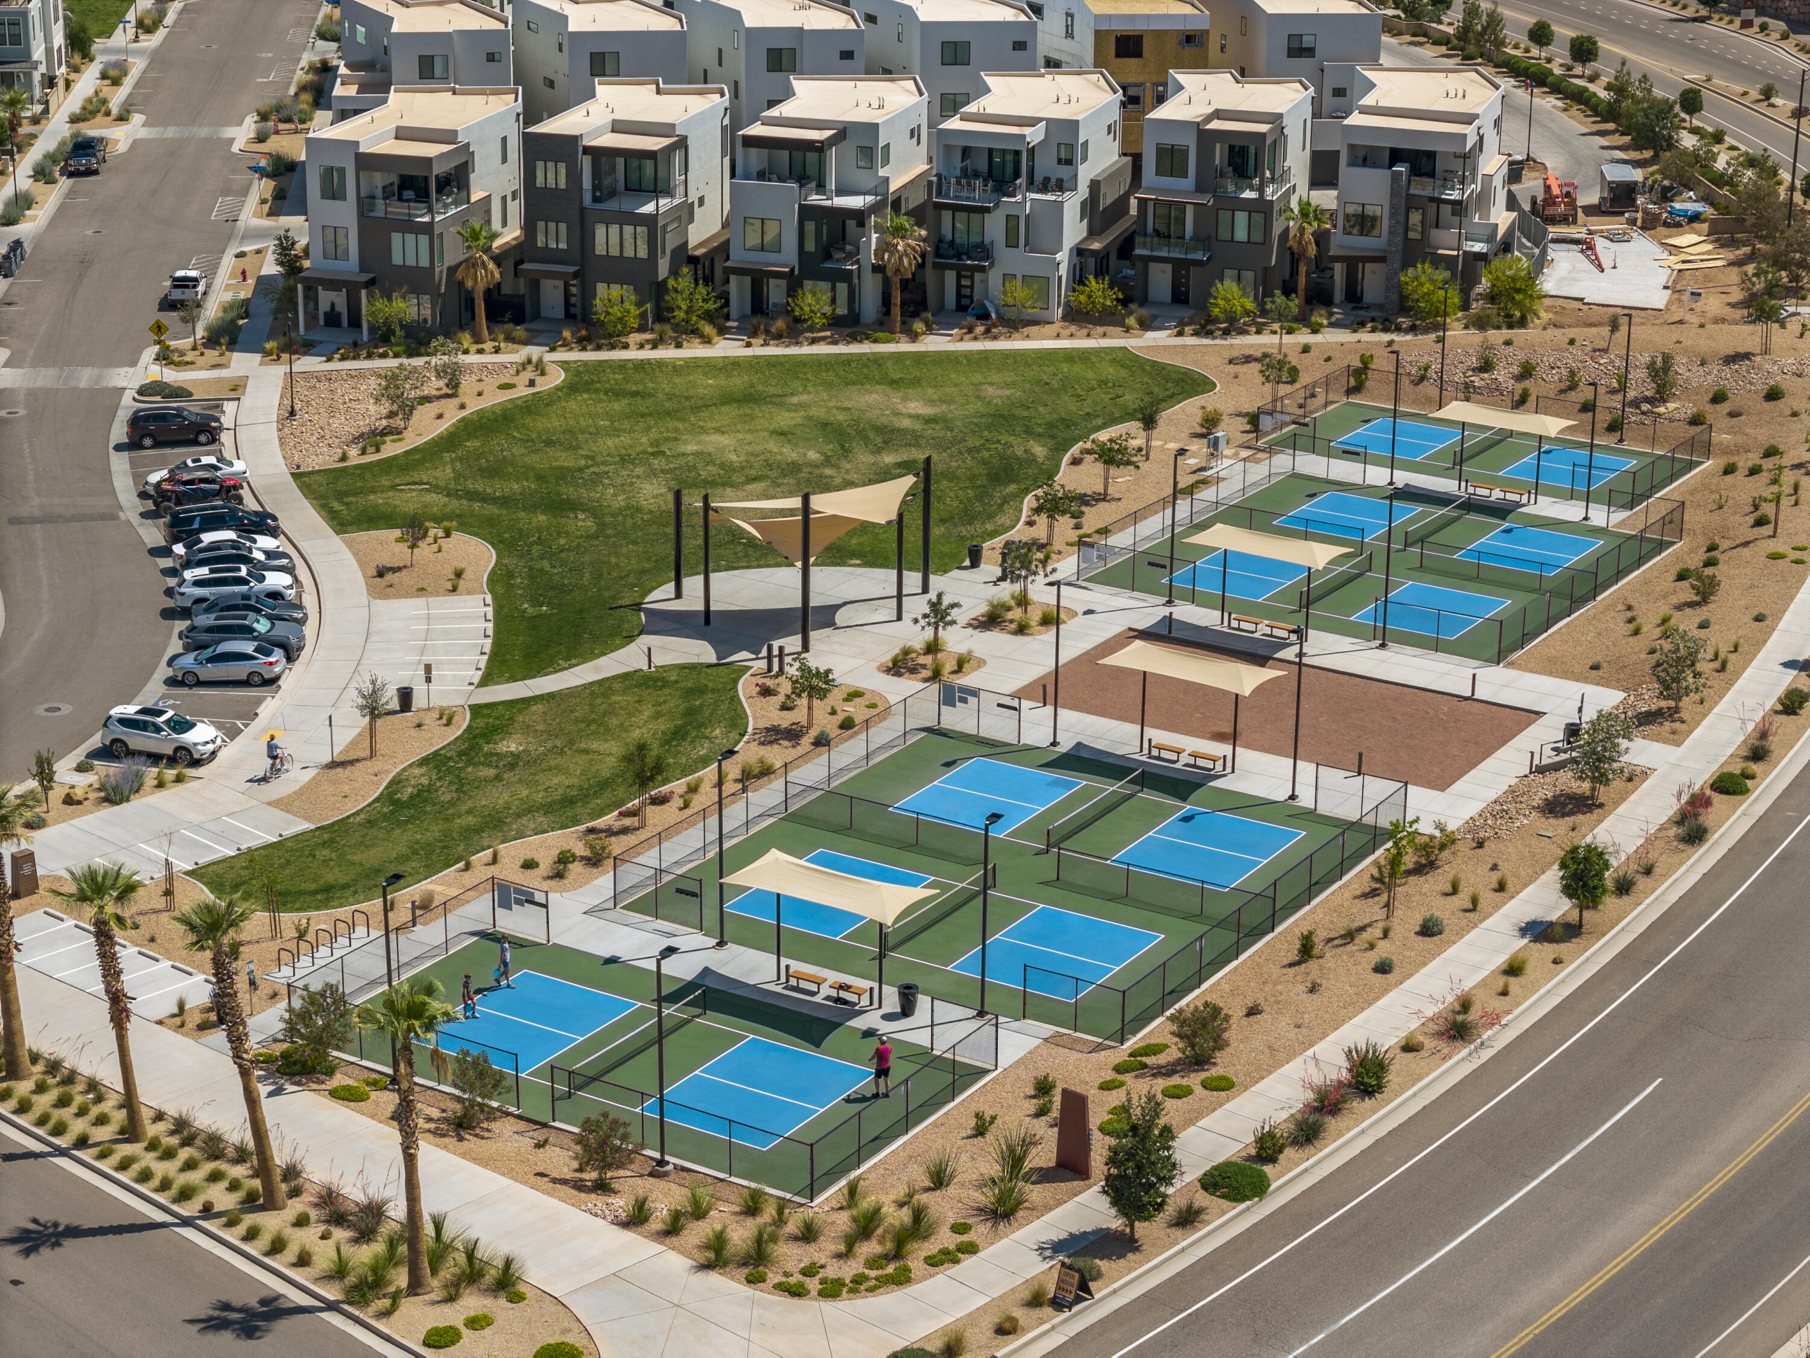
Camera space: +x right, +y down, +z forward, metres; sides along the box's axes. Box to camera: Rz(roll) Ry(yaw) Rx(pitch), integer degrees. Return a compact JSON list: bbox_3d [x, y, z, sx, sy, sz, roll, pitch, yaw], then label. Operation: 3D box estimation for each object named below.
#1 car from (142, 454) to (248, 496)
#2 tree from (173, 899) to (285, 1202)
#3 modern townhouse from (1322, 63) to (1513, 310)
[{"bbox_3d":[-33.821,-9.767,174.840,4.800,1.450,1.830,-8,21,-23],"label":"car"},{"bbox_3d":[-19.053,10.529,103.410,2.900,9.200,2.500,1,20,0],"label":"tree"},{"bbox_3d":[29.993,-28.344,210.948,9.990,10.800,17.600,5,20,13],"label":"modern townhouse"}]

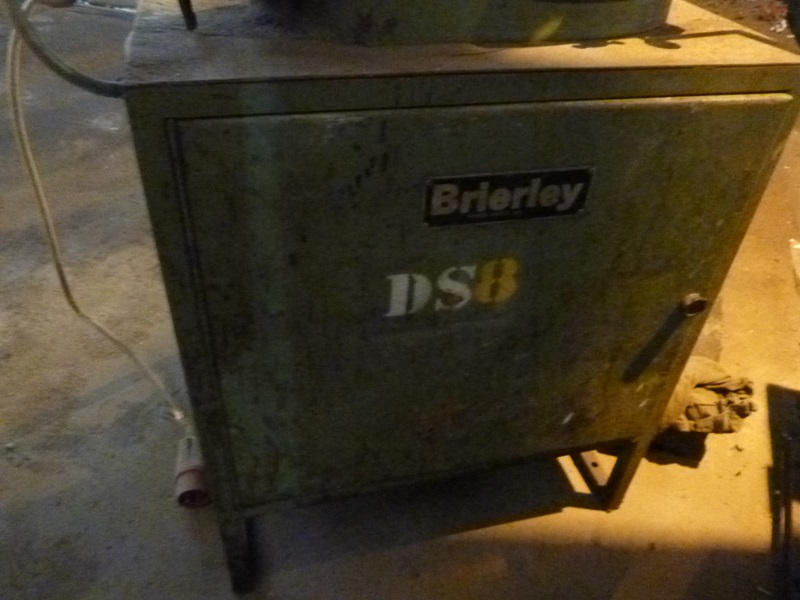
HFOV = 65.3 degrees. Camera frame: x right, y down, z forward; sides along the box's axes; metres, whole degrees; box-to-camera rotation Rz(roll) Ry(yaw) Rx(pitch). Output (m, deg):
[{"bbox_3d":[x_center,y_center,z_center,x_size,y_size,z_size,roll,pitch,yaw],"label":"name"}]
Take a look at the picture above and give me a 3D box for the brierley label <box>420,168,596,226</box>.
[{"bbox_3d":[0.127,-0.116,0.713,0.201,0.061,0.006,-6,40,-13],"label":"brierley label"}]

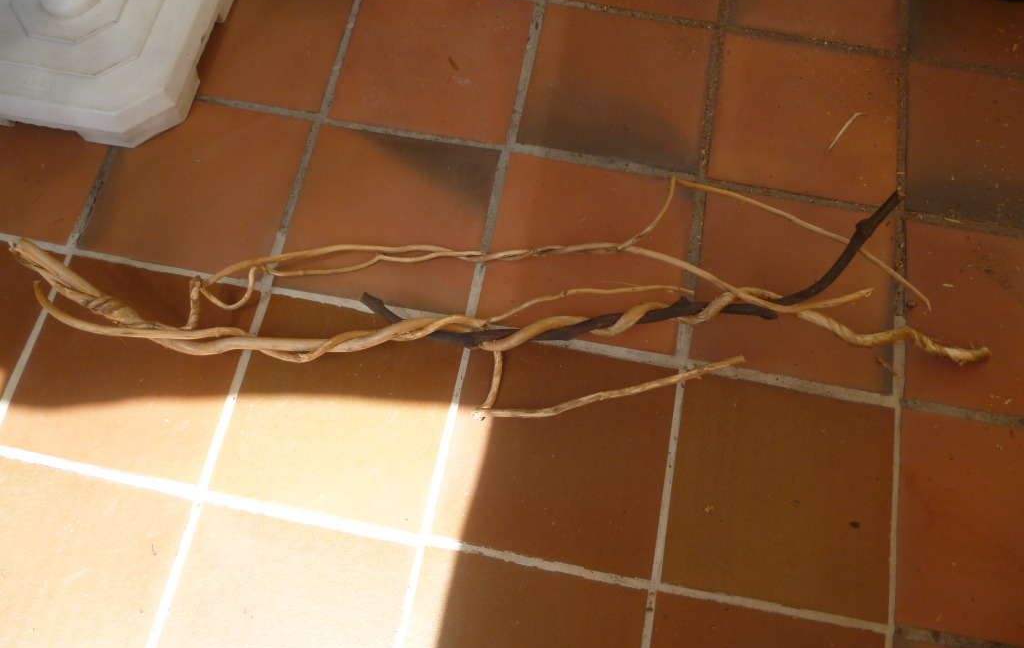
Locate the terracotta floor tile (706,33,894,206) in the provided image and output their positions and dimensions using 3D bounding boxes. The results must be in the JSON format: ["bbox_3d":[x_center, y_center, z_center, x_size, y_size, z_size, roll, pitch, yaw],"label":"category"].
[{"bbox_3d":[0.479,-0.338,1.353,0.289,0.012,0.286,10,69,3],"label":"terracotta floor tile"}]

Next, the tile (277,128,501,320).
[{"bbox_3d":[-0.184,-0.164,1.279,0.289,0.012,0.286,10,69,3],"label":"tile"}]

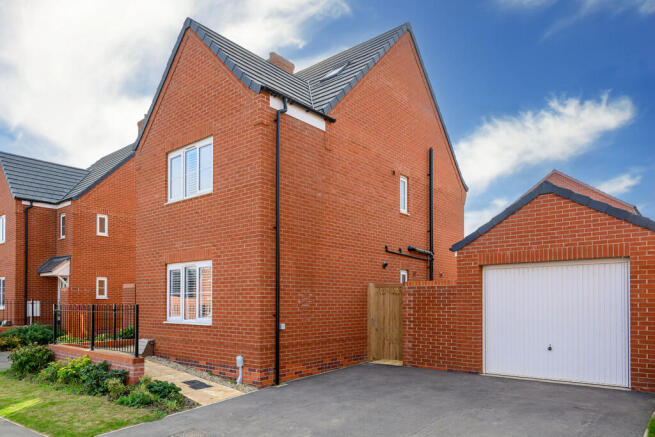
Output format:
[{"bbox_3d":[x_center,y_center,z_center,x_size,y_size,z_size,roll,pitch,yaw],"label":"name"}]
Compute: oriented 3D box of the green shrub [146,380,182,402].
[{"bbox_3d":[-2.650,2.813,7.100,0.580,0.330,0.520,-4,-6,39],"label":"green shrub"}]

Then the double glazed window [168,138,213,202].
[{"bbox_3d":[-2.995,-1.015,9.470,1.680,1.180,0.120,-4,-6,39],"label":"double glazed window"}]

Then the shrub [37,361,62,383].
[{"bbox_3d":[-5.538,3.048,8.700,0.520,0.420,0.480,-4,-6,39],"label":"shrub"}]

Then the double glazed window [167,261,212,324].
[{"bbox_3d":[-2.995,1.622,9.470,1.680,1.350,0.120,-4,-6,39],"label":"double glazed window"}]

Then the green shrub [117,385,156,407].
[{"bbox_3d":[-2.974,2.756,6.800,0.620,0.310,0.520,-4,-6,39],"label":"green shrub"}]

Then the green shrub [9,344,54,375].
[{"bbox_3d":[-6.541,3.116,9.650,1.000,0.620,0.950,-4,-6,39],"label":"green shrub"}]

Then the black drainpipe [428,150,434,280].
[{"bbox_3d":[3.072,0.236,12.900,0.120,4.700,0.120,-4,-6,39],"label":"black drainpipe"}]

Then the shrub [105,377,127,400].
[{"bbox_3d":[-3.430,2.764,7.100,0.340,0.360,0.330,-4,-6,39],"label":"shrub"}]

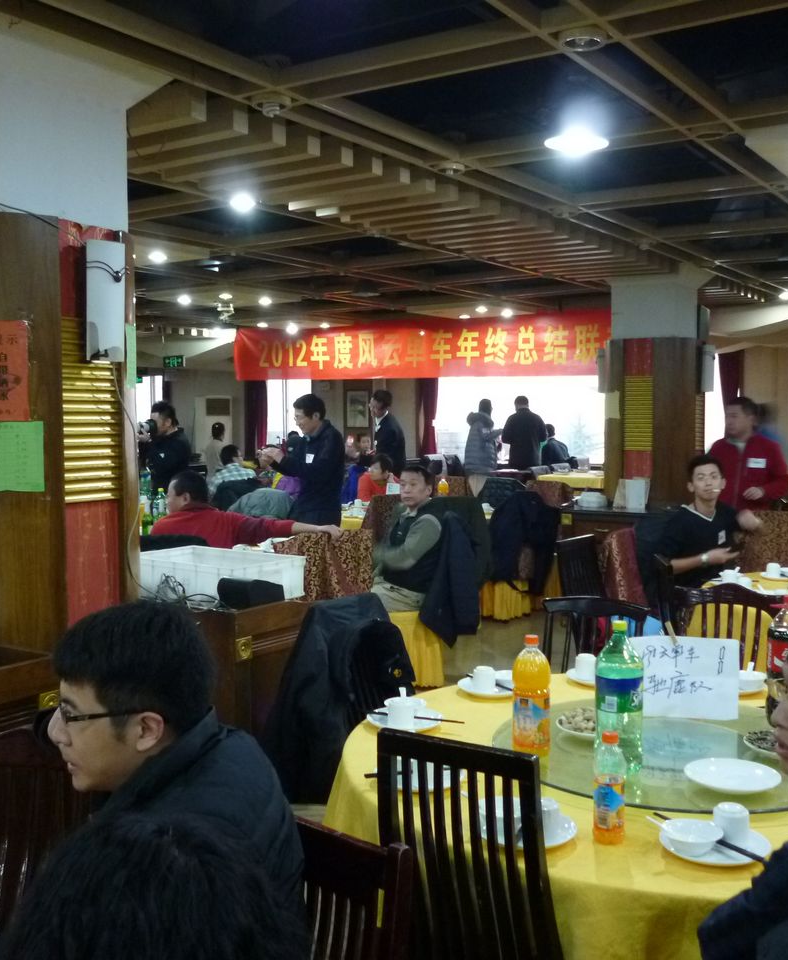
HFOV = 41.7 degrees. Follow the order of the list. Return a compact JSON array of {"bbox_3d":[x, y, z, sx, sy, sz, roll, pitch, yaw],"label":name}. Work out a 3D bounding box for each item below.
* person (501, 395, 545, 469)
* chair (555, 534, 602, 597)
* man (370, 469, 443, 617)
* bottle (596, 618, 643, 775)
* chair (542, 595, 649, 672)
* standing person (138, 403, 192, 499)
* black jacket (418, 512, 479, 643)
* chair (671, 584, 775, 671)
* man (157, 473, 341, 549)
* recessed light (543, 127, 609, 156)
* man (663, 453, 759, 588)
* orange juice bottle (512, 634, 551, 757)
[{"bbox_3d":[1.650,-0.191,13.317,0.560,1.765,0.380,0,4,-6],"label":"person"},{"bbox_3d":[1.053,0.772,4.822,0.500,0.970,0.430,3,5,37],"label":"chair"},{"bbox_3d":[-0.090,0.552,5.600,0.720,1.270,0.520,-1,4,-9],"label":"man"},{"bbox_3d":[0.507,0.479,2.324,0.106,0.322,0.106,0,4,0],"label":"bottle"},{"bbox_3d":[0.646,0.905,3.597,0.450,0.890,0.500,2,4,25],"label":"chair"},{"bbox_3d":[-1.680,0.252,7.534,0.500,1.660,0.520,-1,4,-15],"label":"standing person"},{"bbox_3d":[0.284,0.519,5.400,0.320,0.690,0.420,1,4,12],"label":"black jacket"},{"bbox_3d":[1.056,0.868,3.373,0.440,0.970,0.500,2,4,25],"label":"chair"},{"bbox_3d":[-0.900,0.578,5.551,0.950,1.270,0.800,-2,4,-30],"label":"man"},{"bbox_3d":[0.749,-1.396,4.271,0.260,0.080,0.260,0,4,0],"label":"recessed light"},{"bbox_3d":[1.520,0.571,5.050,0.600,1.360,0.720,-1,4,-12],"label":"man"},{"bbox_3d":[0.322,0.499,2.412,0.089,0.282,0.089,1,4,12],"label":"orange juice bottle"}]

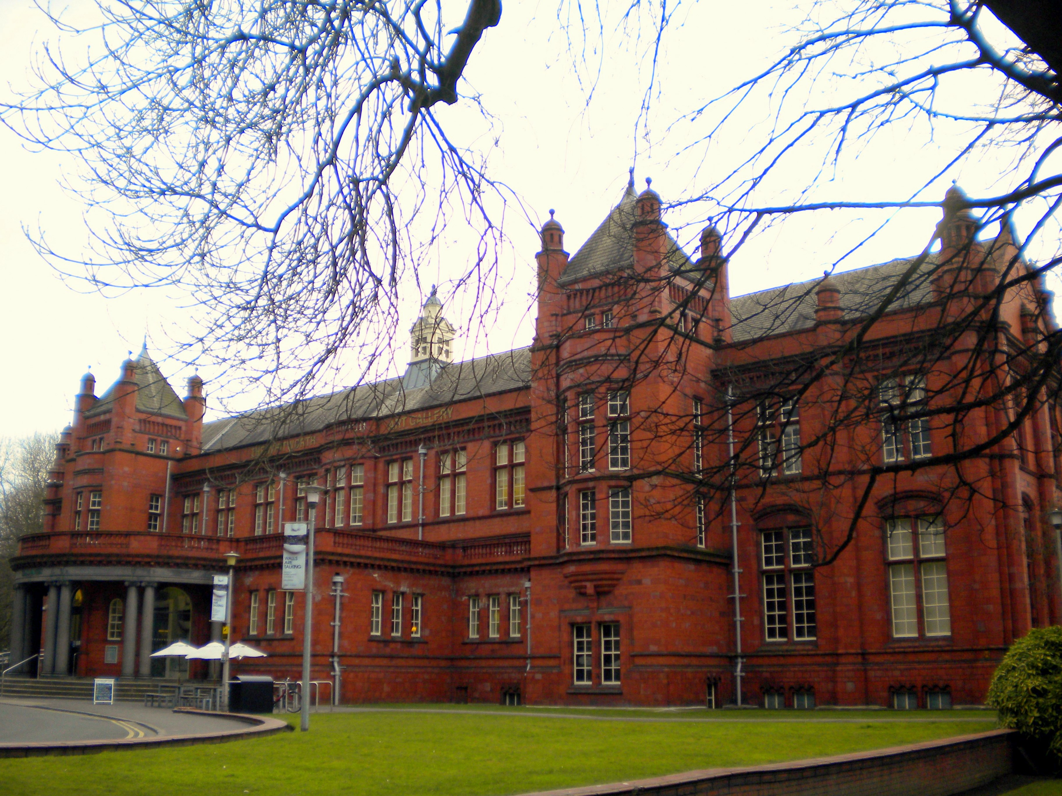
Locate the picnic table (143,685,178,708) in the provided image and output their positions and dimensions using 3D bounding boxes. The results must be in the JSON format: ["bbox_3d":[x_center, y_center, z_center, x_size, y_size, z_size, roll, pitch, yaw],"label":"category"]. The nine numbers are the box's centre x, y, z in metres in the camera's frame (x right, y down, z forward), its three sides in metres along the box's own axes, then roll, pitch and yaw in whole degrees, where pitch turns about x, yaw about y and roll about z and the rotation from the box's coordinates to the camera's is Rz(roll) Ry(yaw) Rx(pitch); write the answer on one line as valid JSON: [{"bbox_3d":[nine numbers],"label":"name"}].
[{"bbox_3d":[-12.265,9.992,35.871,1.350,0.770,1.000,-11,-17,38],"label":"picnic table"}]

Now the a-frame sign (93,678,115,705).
[{"bbox_3d":[-15.193,10.465,38.285,0.680,0.881,0.480,3,-14,-11],"label":"a-frame sign"}]

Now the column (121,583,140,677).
[{"bbox_3d":[-16.555,9.597,44.361,0.560,3.920,0.560,3,-14,-11],"label":"column"}]

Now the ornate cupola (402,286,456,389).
[{"bbox_3d":[-6.322,-3.752,66.519,2.450,6.633,2.500,-11,-17,38],"label":"ornate cupola"}]

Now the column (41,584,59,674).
[{"bbox_3d":[-18.903,9.083,42.216,0.530,3.541,0.530,-8,-16,30],"label":"column"}]

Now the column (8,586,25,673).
[{"bbox_3d":[-22.490,10.128,46.983,0.560,3.920,0.560,8,-16,-29],"label":"column"}]

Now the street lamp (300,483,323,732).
[{"bbox_3d":[-4.826,4.518,23.526,0.530,5.322,0.530,0,-14,0],"label":"street lamp"}]

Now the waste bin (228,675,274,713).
[{"bbox_3d":[-8.712,9.211,33.412,1.150,1.120,0.680,12,-18,-40],"label":"waste bin"}]

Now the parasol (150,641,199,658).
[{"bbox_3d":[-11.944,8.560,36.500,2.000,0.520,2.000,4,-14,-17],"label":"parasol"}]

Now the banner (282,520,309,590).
[{"bbox_3d":[-5.818,3.913,26.512,0.660,1.720,0.050,-3,-14,13],"label":"banner"}]

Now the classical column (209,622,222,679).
[{"bbox_3d":[-13.490,10.086,46.125,0.560,3.920,0.560,-12,-18,41],"label":"classical column"}]

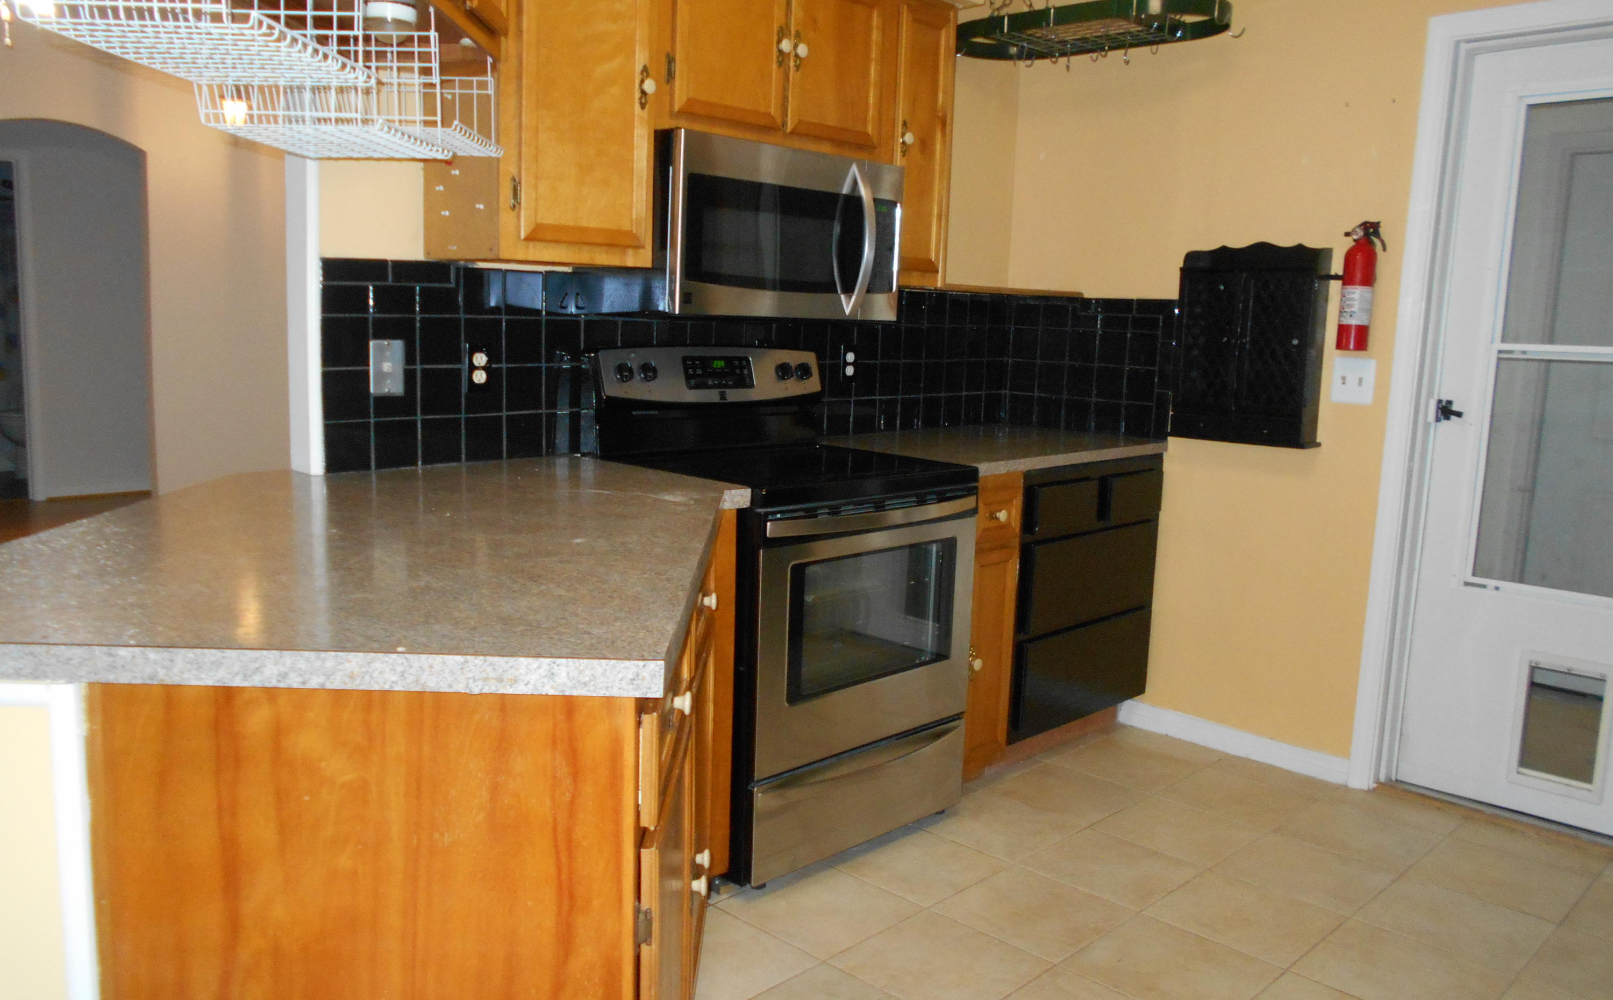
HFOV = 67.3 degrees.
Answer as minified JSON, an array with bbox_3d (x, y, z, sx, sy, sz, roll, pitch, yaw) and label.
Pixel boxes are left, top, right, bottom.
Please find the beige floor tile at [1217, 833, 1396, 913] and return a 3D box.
[{"bbox_3d":[1.208,0.900,2.927,0.325,0.010,0.325,10,12,44],"label":"beige floor tile"}]

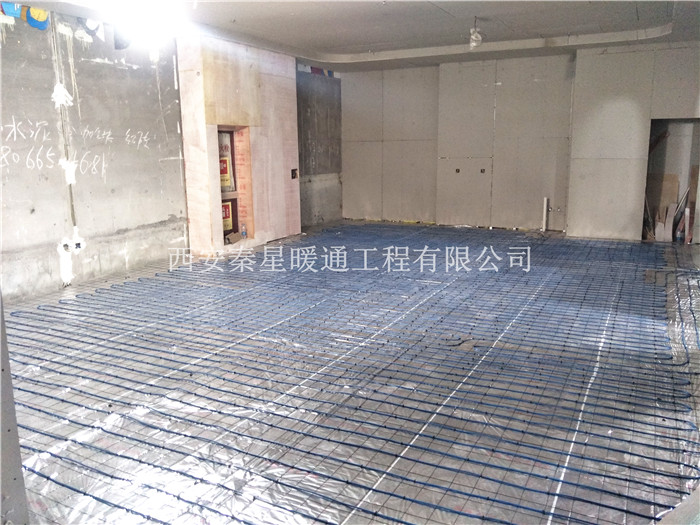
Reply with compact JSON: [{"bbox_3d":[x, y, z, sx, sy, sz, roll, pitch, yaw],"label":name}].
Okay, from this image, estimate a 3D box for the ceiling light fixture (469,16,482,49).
[{"bbox_3d":[1.860,-3.411,7.200,0.186,0.443,0.186,2,11,14],"label":"ceiling light fixture"}]

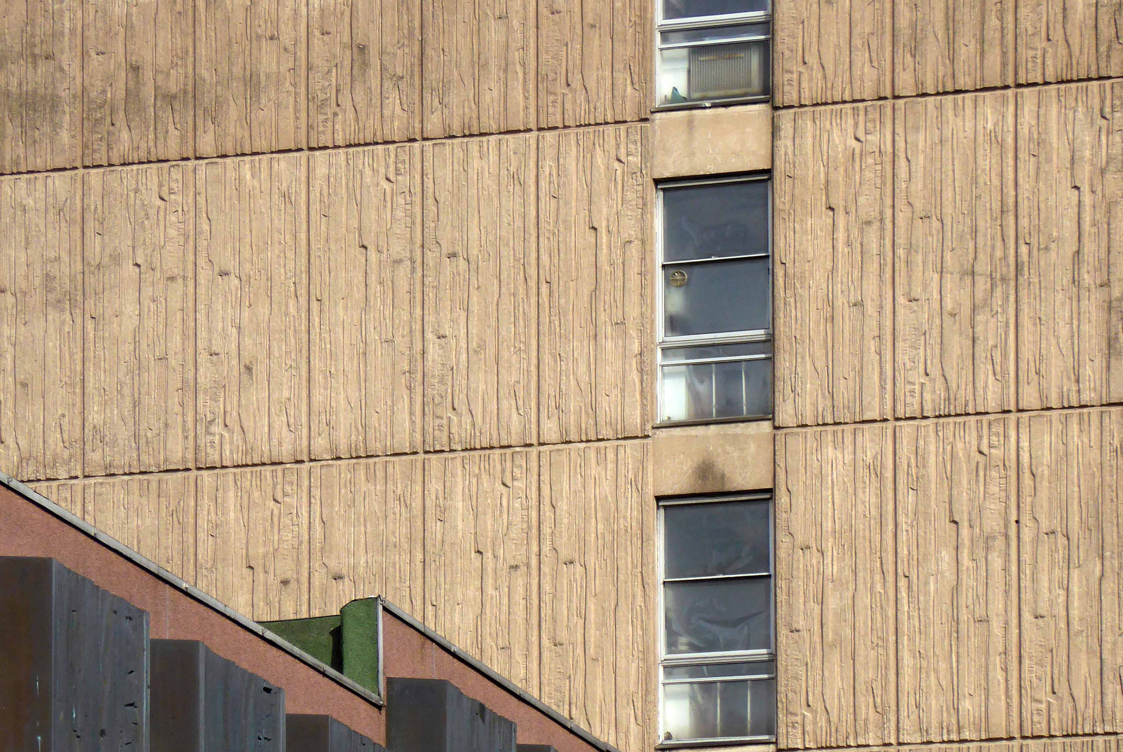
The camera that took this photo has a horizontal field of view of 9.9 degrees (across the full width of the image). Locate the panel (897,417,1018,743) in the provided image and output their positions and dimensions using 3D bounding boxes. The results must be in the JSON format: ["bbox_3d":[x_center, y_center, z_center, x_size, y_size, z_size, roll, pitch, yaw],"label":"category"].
[{"bbox_3d":[3.384,1.744,55.449,1.092,2.800,0.120,-4,-10,23],"label":"panel"}]

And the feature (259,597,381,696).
[{"bbox_3d":[-1.266,1.419,34.000,0.540,0.460,0.360,-5,-13,20],"label":"feature"}]

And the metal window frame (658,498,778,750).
[{"bbox_3d":[1.340,2.092,55.345,1.030,2.160,0.140,-5,-13,20],"label":"metal window frame"}]

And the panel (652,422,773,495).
[{"bbox_3d":[1.331,0.724,56.120,1.091,0.603,0.150,-4,-11,21],"label":"panel"}]

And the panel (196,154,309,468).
[{"bbox_3d":[-2.789,-0.591,58.492,1.092,2.800,0.120,-4,-10,23],"label":"panel"}]

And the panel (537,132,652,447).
[{"bbox_3d":[0.315,-0.792,56.363,1.040,2.760,0.150,-5,-13,20],"label":"panel"}]

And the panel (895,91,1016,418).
[{"bbox_3d":[3.384,-1.025,55.268,1.040,2.760,0.150,-5,-13,20],"label":"panel"}]

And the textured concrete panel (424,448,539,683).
[{"bbox_3d":[-0.706,2.051,57.156,1.092,2.800,0.120,-4,-10,23],"label":"textured concrete panel"}]

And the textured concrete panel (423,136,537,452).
[{"bbox_3d":[-0.690,-0.736,57.132,1.093,2.799,0.130,-4,-11,21],"label":"textured concrete panel"}]

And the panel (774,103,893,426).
[{"bbox_3d":[2.362,-0.965,56.341,1.092,2.800,0.120,-4,-10,23],"label":"panel"}]

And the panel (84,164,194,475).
[{"bbox_3d":[-3.765,-0.510,58.304,1.095,2.811,0.130,-4,-11,21],"label":"panel"}]

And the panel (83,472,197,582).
[{"bbox_3d":[-3.807,2.292,58.448,1.092,2.800,0.120,-4,-10,23],"label":"panel"}]

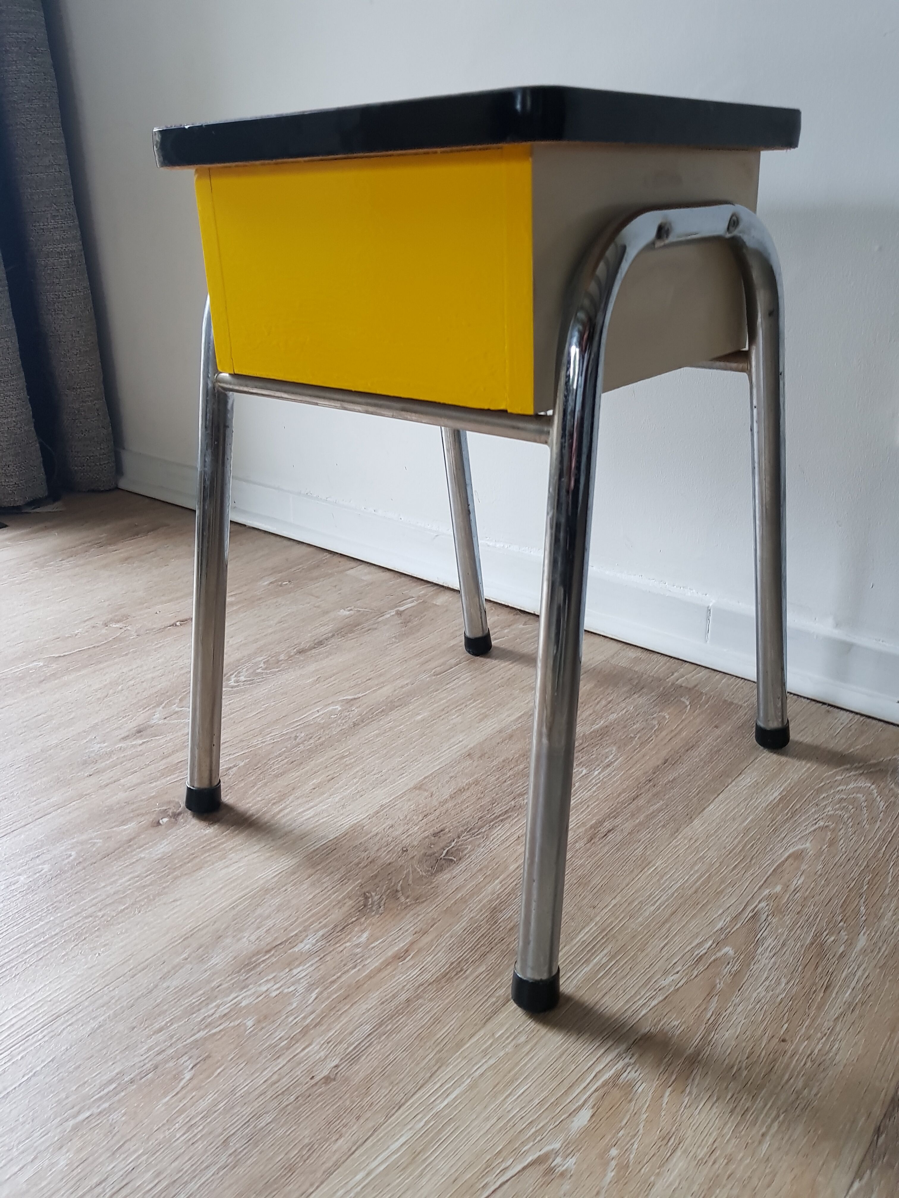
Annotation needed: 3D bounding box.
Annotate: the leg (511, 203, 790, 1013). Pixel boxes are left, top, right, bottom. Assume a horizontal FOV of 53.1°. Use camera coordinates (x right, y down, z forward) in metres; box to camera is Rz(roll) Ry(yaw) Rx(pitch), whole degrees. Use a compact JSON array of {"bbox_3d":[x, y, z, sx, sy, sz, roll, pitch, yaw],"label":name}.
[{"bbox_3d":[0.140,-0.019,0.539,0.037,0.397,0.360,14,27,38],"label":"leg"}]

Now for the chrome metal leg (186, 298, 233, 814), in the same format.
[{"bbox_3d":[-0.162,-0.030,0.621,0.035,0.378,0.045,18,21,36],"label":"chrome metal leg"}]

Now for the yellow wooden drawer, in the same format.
[{"bbox_3d":[0.025,-0.207,0.555,0.234,0.118,0.250,17,31,36],"label":"yellow wooden drawer"}]

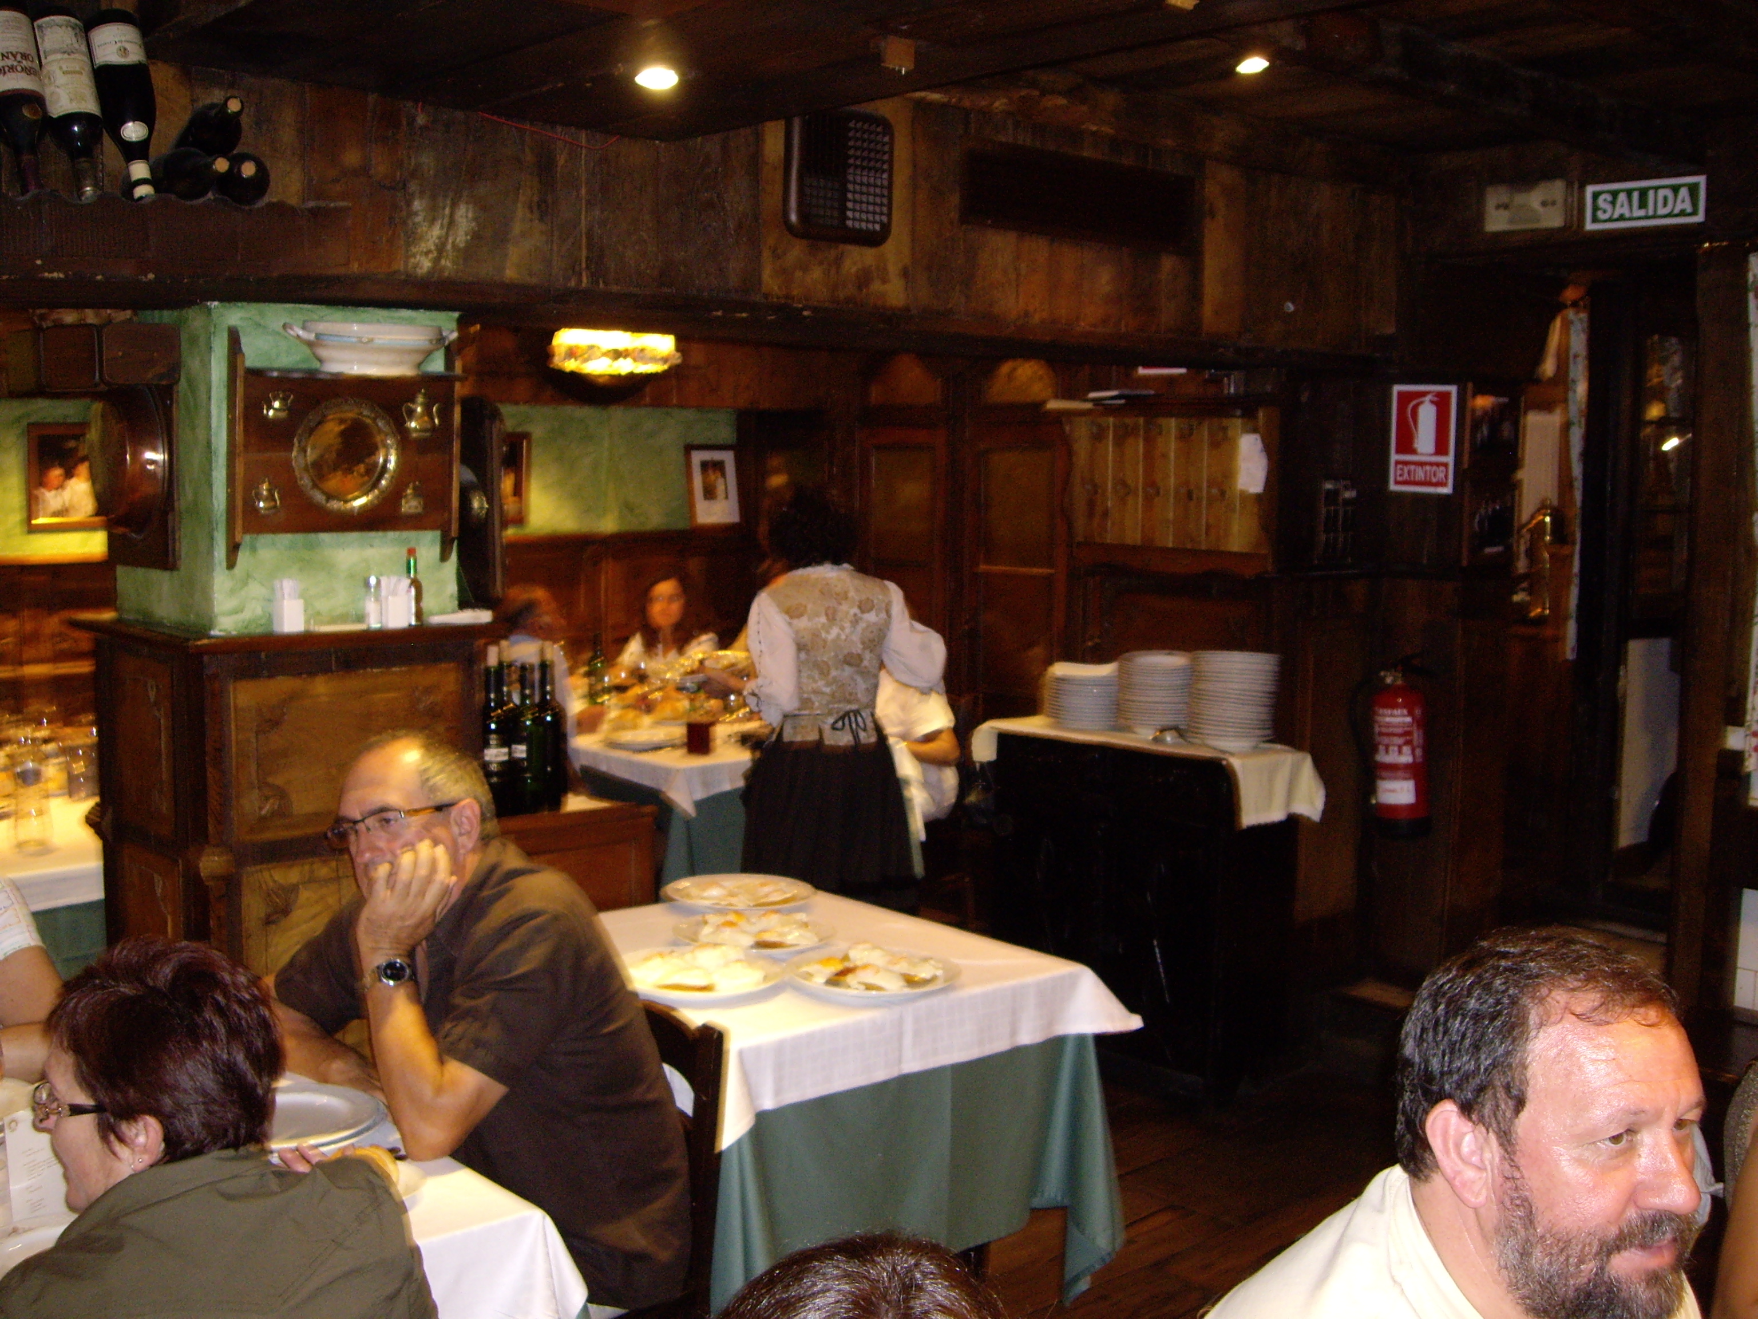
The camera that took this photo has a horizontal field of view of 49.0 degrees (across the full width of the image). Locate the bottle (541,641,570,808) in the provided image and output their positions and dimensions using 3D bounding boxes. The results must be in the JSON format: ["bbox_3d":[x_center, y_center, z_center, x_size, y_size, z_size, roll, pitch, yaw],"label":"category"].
[{"bbox_3d":[-0.663,0.135,3.900,0.075,0.325,0.075,-5,9,-40],"label":"bottle"}]

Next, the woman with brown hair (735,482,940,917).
[{"bbox_3d":[-0.106,0.336,5.124,0.510,1.560,0.420,-1,6,-14],"label":"woman with brown hair"}]

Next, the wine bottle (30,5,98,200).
[{"bbox_3d":[-1.339,-0.926,3.200,0.076,0.300,0.076,-9,2,0],"label":"wine bottle"}]

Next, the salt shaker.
[{"bbox_3d":[-0.995,-0.089,3.250,0.044,0.090,0.044,-5,7,-42],"label":"salt shaker"}]

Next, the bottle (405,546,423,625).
[{"bbox_3d":[-0.838,-0.132,3.480,0.037,0.142,0.037,-5,9,-40],"label":"bottle"}]

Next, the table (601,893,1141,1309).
[{"bbox_3d":[-0.188,0.881,3.357,0.750,0.760,0.820,-5,9,-40],"label":"table"}]

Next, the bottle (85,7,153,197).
[{"bbox_3d":[-1.154,-0.853,2.970,0.083,0.298,0.083,-11,-9,-11],"label":"bottle"}]

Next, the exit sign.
[{"bbox_3d":[1.867,-1.111,4.700,0.010,0.110,0.300,-6,9,-44],"label":"exit sign"}]

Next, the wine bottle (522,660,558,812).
[{"bbox_3d":[-0.688,0.154,3.830,0.075,0.300,0.075,-5,9,-40],"label":"wine bottle"}]

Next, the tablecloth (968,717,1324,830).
[{"bbox_3d":[0.736,0.307,5.405,0.950,0.190,0.370,6,8,44],"label":"tablecloth"}]

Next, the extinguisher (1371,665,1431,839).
[{"bbox_3d":[1.453,0.246,5.360,0.155,0.500,0.165,-6,9,-44],"label":"extinguisher"}]

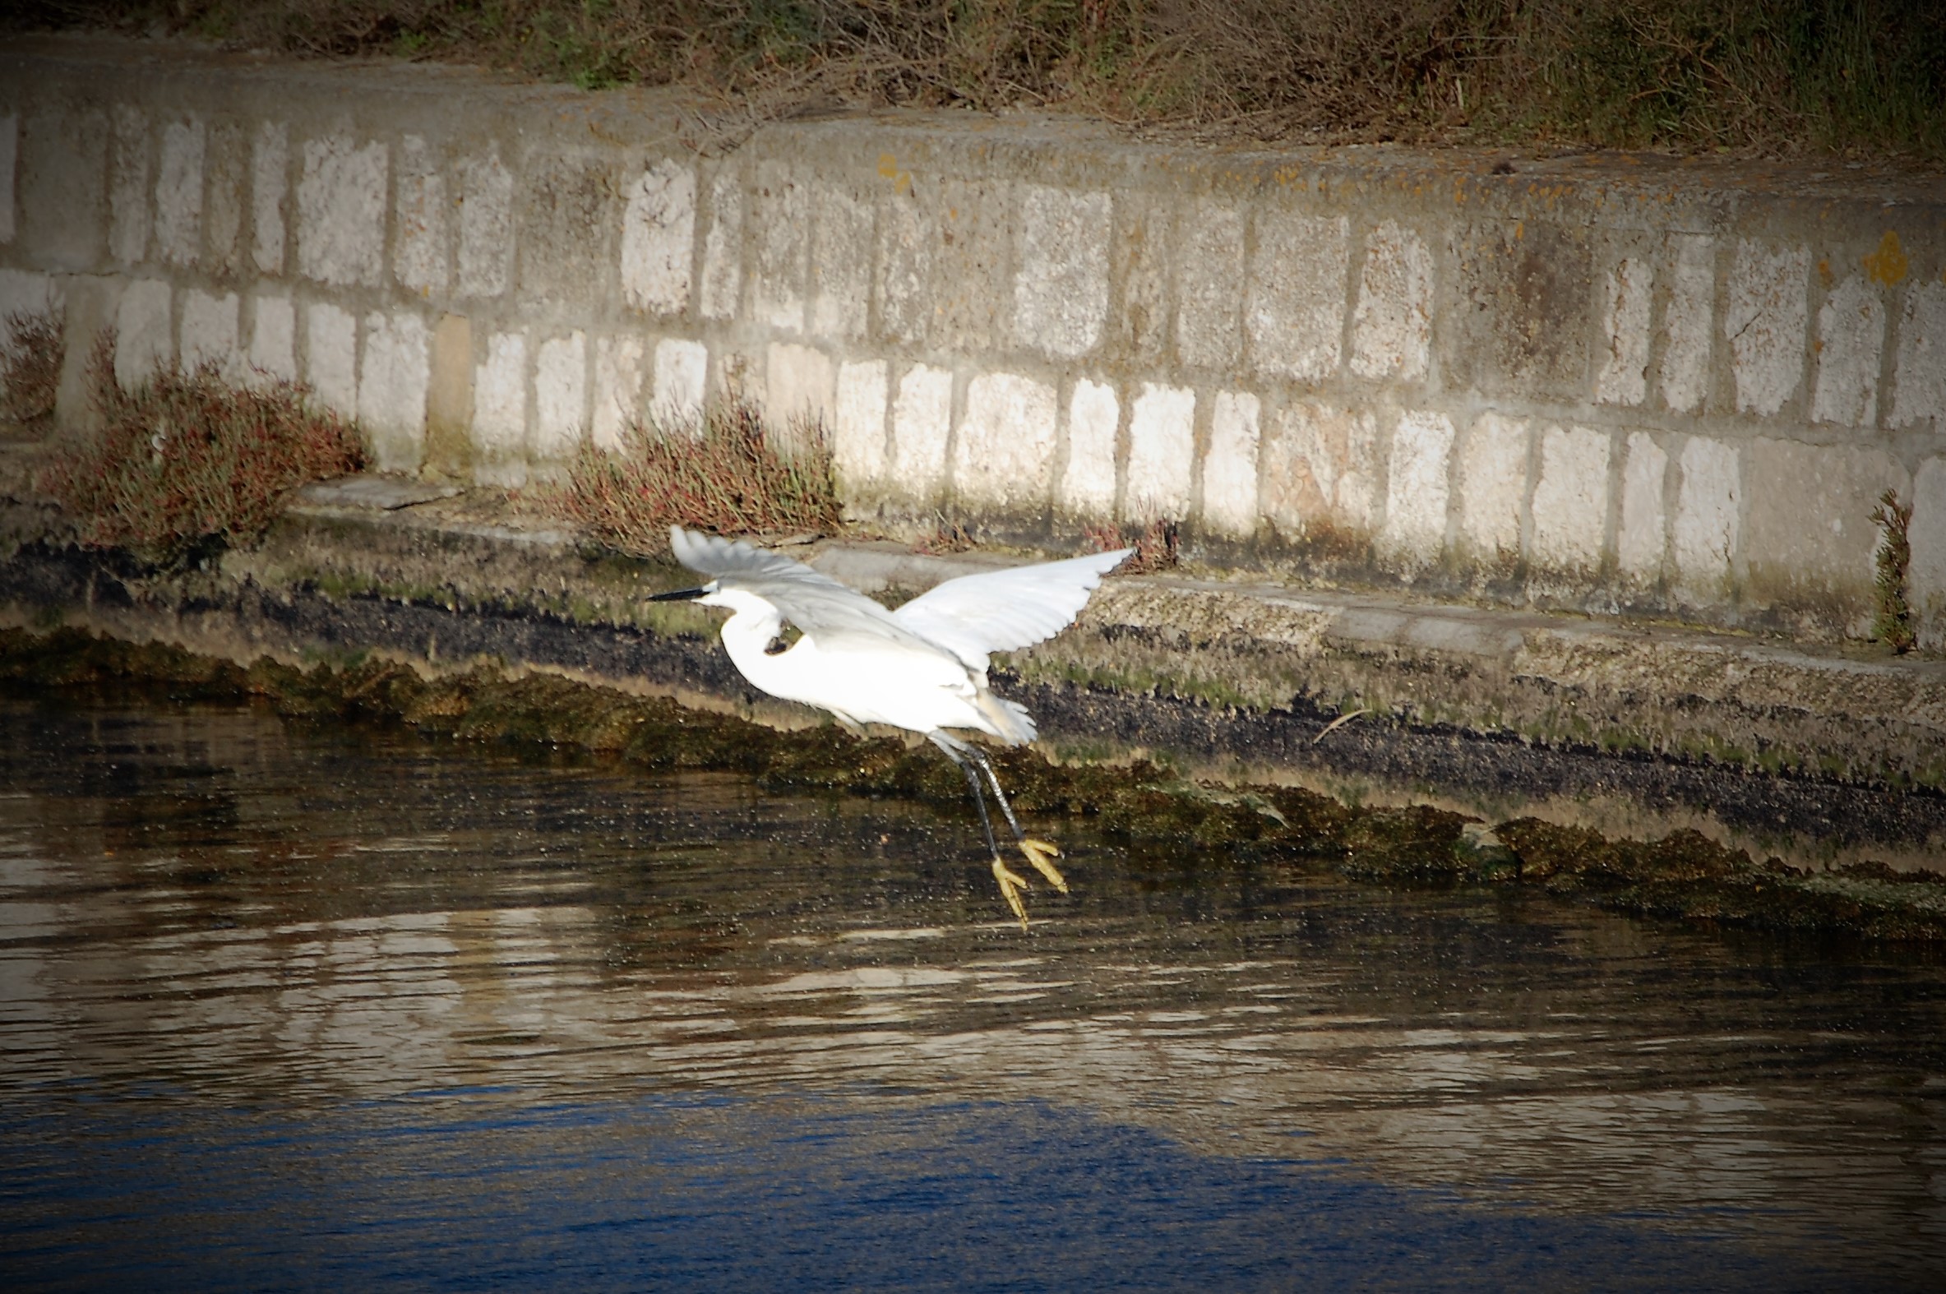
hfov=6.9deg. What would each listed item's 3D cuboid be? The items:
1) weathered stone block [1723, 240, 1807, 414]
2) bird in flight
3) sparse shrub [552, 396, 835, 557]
[{"bbox_3d":[1.026,-0.382,19.619,0.150,0.208,0.159,3,2,-32],"label":"weathered stone block"},{"bbox_3d":[-0.139,0.060,17.400,0.510,0.465,0.830,1,7,33],"label":"bird in flight"},{"bbox_3d":[-0.364,-0.222,21.415,0.280,0.199,0.503,-6,7,-31],"label":"sparse shrub"}]

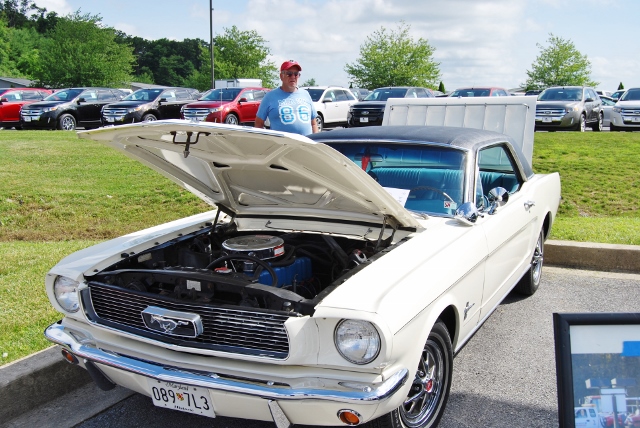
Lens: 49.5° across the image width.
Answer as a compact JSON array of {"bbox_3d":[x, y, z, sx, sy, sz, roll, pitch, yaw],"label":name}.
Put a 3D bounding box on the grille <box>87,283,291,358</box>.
[{"bbox_3d":[-0.549,0.419,2.715,0.970,0.190,0.100,5,10,27],"label":"grille"}]

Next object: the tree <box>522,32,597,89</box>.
[{"bbox_3d":[18.000,-10.668,52.494,5.620,5.950,5.620,0,10,0],"label":"tree"}]

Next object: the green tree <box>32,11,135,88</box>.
[{"bbox_3d":[-16.473,-10.496,48.952,7.280,7.600,7.280,0,9,0],"label":"green tree"}]

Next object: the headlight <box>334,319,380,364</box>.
[{"bbox_3d":[0.140,0.458,2.502,0.172,0.172,0.100,5,10,27],"label":"headlight"}]

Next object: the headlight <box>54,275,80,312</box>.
[{"bbox_3d":[-1.123,0.358,3.123,0.180,0.180,0.100,4,11,26],"label":"headlight"}]

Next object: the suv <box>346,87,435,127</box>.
[{"bbox_3d":[2.862,-3.798,25.390,1.940,1.700,4.680,6,11,34],"label":"suv"}]

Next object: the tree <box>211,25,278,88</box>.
[{"bbox_3d":[-6.165,-11.542,55.572,5.940,6.890,5.940,0,10,0],"label":"tree"}]

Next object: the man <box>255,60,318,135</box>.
[{"bbox_3d":[-0.300,-0.565,6.647,0.580,1.770,0.360,-5,10,-24],"label":"man"}]

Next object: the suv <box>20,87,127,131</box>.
[{"bbox_3d":[-8.906,-3.939,26.317,1.940,1.700,4.680,6,11,34],"label":"suv"}]

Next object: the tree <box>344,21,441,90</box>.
[{"bbox_3d":[5.593,-11.324,53.582,7.410,7.010,7.410,0,10,0],"label":"tree"}]

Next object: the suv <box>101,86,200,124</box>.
[{"bbox_3d":[-6.280,-4.050,26.850,1.950,1.700,4.680,5,11,29],"label":"suv"}]

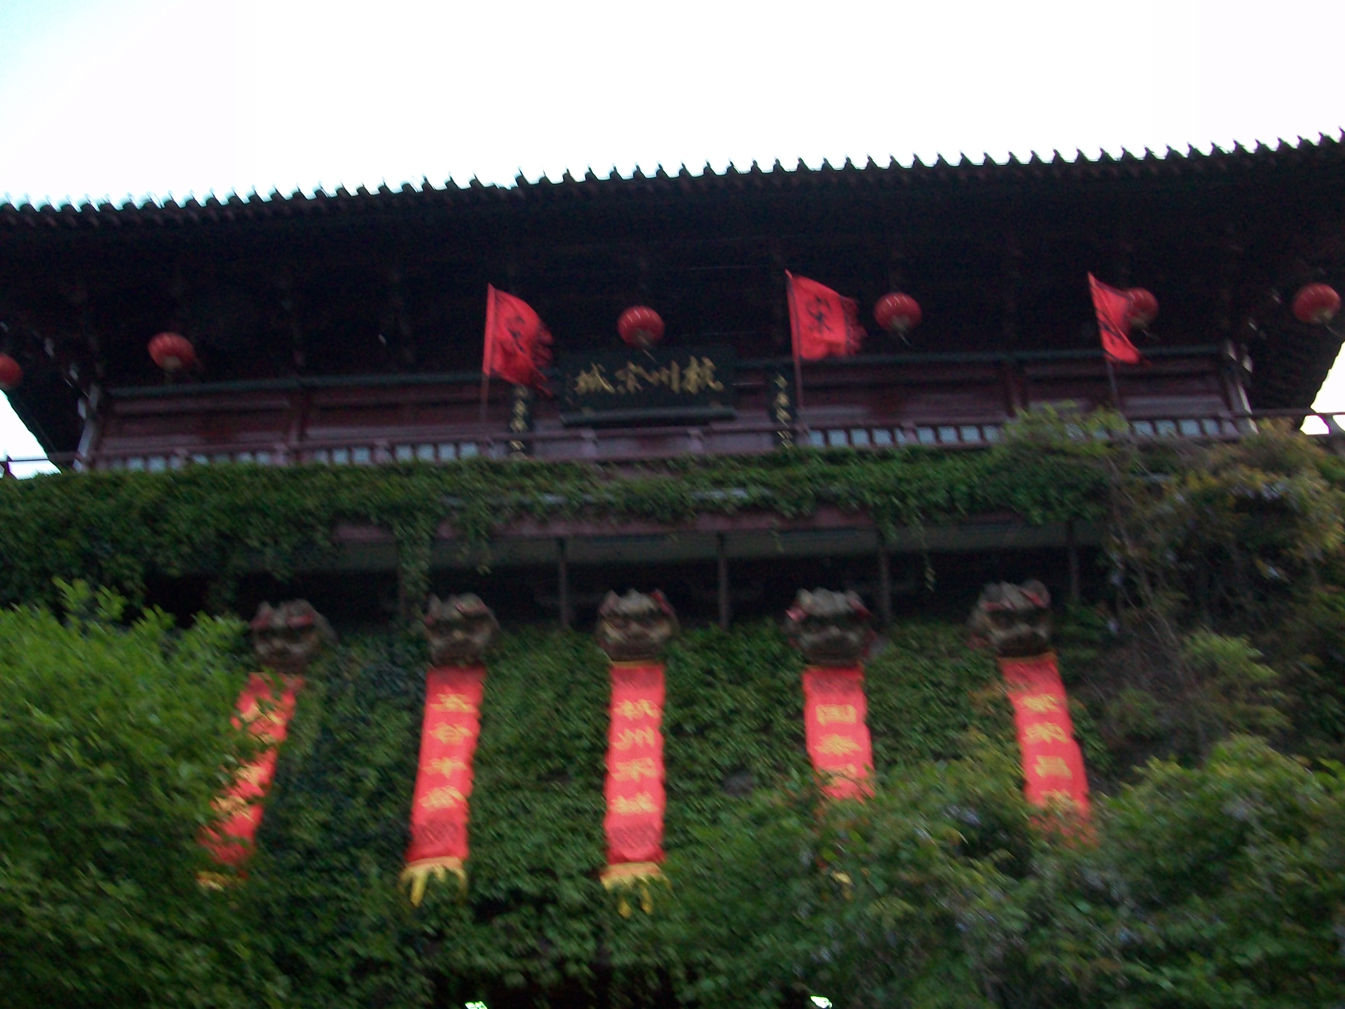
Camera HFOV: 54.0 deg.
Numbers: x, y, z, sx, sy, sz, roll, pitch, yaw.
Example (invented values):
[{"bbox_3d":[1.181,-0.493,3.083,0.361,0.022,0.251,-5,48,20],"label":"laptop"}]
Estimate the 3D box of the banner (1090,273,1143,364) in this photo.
[{"bbox_3d":[7.465,-3.121,22.292,0.978,1.741,0.600,-2,-26,2],"label":"banner"}]

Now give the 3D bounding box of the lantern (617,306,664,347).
[{"bbox_3d":[-0.552,-3.110,23.133,0.830,0.680,0.830,-2,-26,2],"label":"lantern"}]

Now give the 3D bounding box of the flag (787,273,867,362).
[{"bbox_3d":[2.623,-3.225,22.585,1.339,1.754,0.400,-2,-26,2],"label":"flag"}]

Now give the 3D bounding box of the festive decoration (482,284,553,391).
[{"bbox_3d":[-2.660,-2.867,22.671,1.234,2.110,0.500,-2,-26,2],"label":"festive decoration"}]

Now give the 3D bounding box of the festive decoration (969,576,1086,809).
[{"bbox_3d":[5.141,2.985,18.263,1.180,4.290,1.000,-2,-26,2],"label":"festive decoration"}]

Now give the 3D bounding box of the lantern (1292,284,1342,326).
[{"bbox_3d":[11.080,-3.452,22.723,0.830,0.680,0.830,-2,-26,2],"label":"lantern"}]

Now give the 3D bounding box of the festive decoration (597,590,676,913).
[{"bbox_3d":[-0.504,3.285,18.396,1.180,4.634,1.000,-2,-26,2],"label":"festive decoration"}]

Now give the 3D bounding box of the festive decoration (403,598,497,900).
[{"bbox_3d":[-3.123,3.297,18.521,1.180,4.479,1.000,-2,-26,2],"label":"festive decoration"}]

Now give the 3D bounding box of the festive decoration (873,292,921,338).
[{"bbox_3d":[3.917,-3.313,23.011,0.830,0.680,0.830,-2,-26,2],"label":"festive decoration"}]

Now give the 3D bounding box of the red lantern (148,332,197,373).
[{"bbox_3d":[-8.835,-2.682,23.334,0.830,0.680,0.830,-2,-26,2],"label":"red lantern"}]

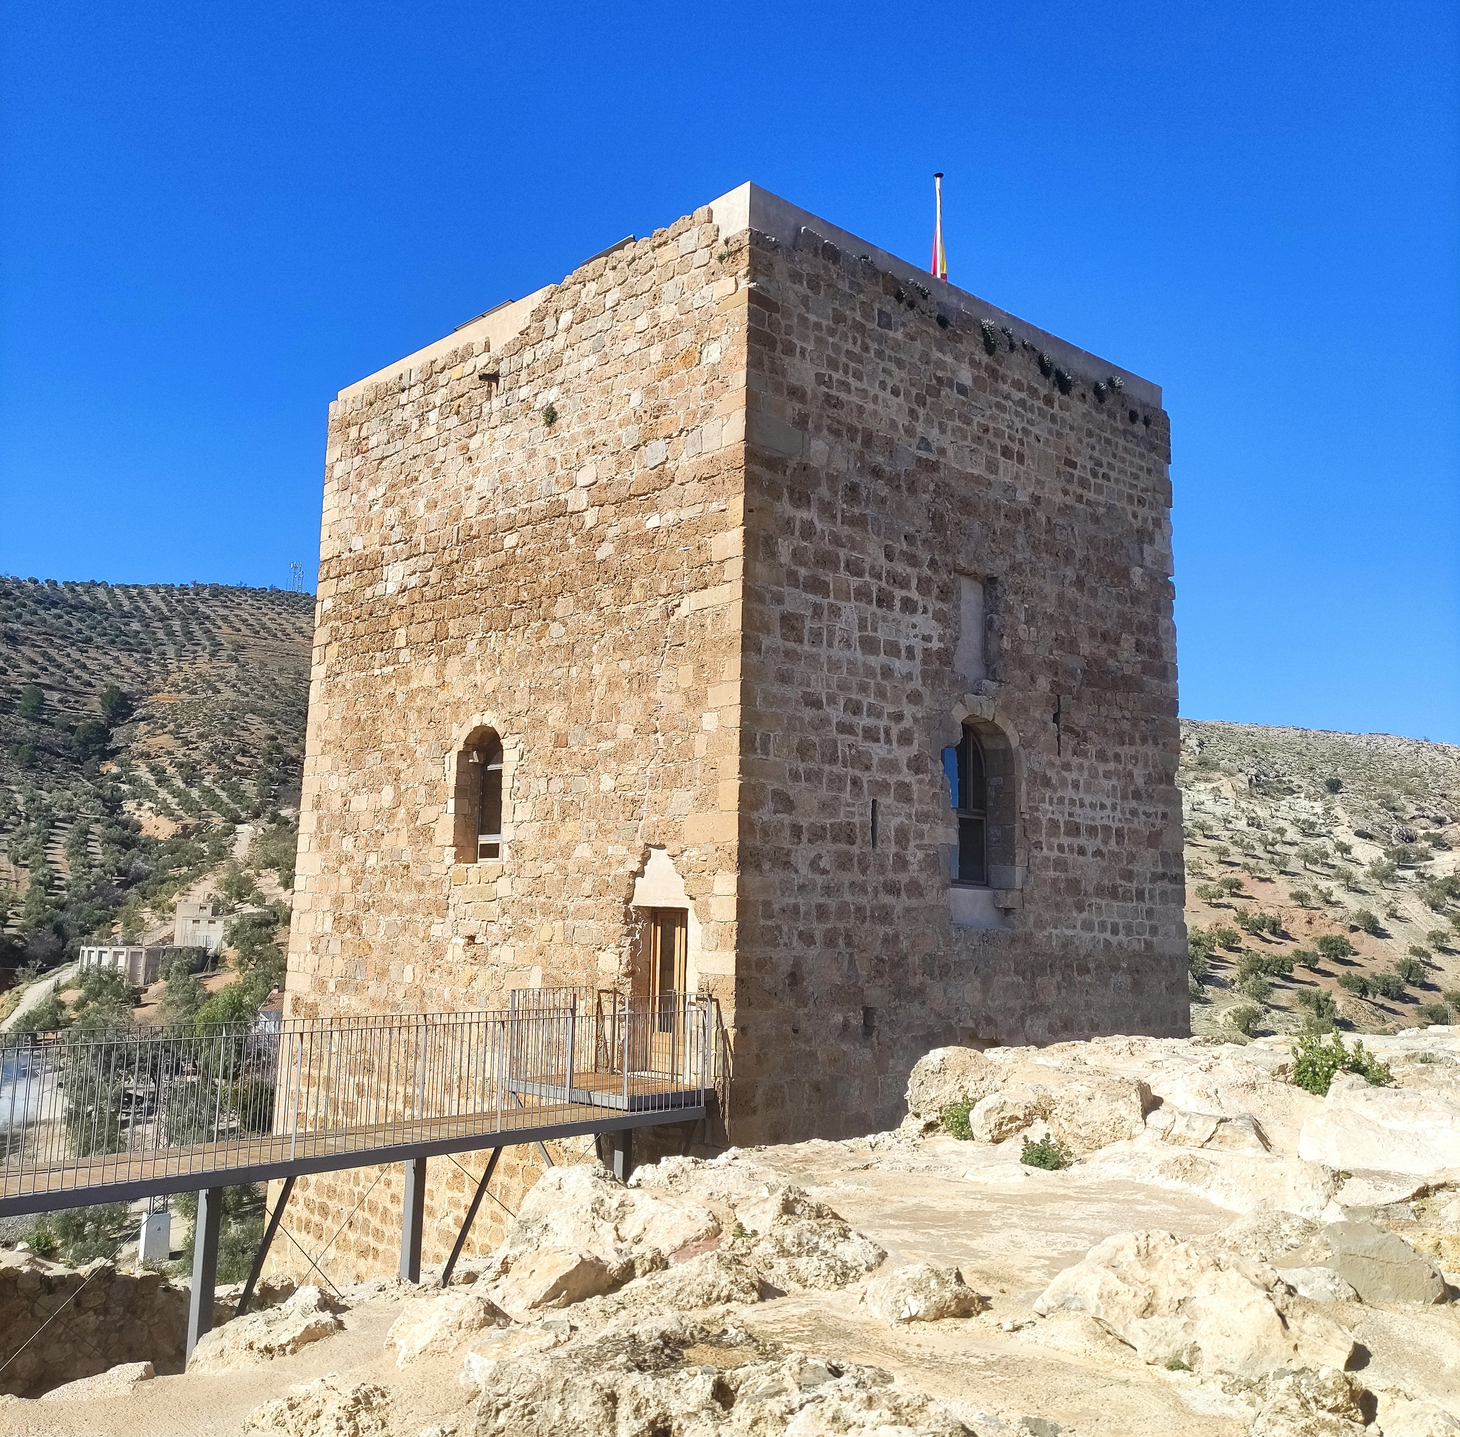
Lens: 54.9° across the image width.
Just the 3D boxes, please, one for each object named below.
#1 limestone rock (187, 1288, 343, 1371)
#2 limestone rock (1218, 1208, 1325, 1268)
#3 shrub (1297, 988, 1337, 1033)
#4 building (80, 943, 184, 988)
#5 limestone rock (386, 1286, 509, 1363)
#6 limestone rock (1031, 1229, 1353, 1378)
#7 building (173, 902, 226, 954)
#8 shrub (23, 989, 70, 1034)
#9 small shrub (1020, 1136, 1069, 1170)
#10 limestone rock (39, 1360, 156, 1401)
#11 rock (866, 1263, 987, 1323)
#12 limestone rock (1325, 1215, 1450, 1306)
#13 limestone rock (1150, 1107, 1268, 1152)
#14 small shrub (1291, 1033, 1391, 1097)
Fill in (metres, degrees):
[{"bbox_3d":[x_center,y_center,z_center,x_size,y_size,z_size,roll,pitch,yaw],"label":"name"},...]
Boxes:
[{"bbox_3d":[-3.121,4.101,9.433,1.040,0.500,0.850,4,-10,-17],"label":"limestone rock"},{"bbox_3d":[3.195,3.066,8.300,0.595,0.296,0.500,-2,-10,20],"label":"limestone rock"},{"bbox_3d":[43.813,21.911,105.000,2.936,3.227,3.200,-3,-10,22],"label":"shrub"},{"bbox_3d":[-70.409,28.867,165.282,10.500,4.900,7.000,-2,-10,17],"label":"building"},{"bbox_3d":[-1.862,4.008,9.300,0.800,0.441,0.550,3,-10,-10],"label":"limestone rock"},{"bbox_3d":[2.150,2.727,6.540,1.469,0.550,1.050,-2,-10,17],"label":"limestone rock"},{"bbox_3d":[-67.301,26.638,177.849,6.000,6.600,5.000,7,-11,-32],"label":"building"},{"bbox_3d":[-39.842,17.111,82.000,2.448,2.520,2.700,6,-11,-25],"label":"shrub"},{"bbox_3d":[2.685,3.710,12.000,0.405,0.274,0.360,-1,-10,12],"label":"small shrub"},{"bbox_3d":[-4.227,4.429,9.400,0.717,0.171,0.500,5,-10,-22],"label":"limestone rock"},{"bbox_3d":[1.022,3.025,7.400,0.618,0.254,0.500,0,-10,8],"label":"rock"},{"bbox_3d":[3.379,2.796,7.242,0.634,0.400,0.500,-3,-11,24],"label":"limestone rock"},{"bbox_3d":[3.976,3.403,11.600,0.914,0.336,0.600,-2,-10,18],"label":"limestone rock"},{"bbox_3d":[4.660,2.649,10.721,0.765,0.490,0.620,-3,-11,23],"label":"small shrub"}]

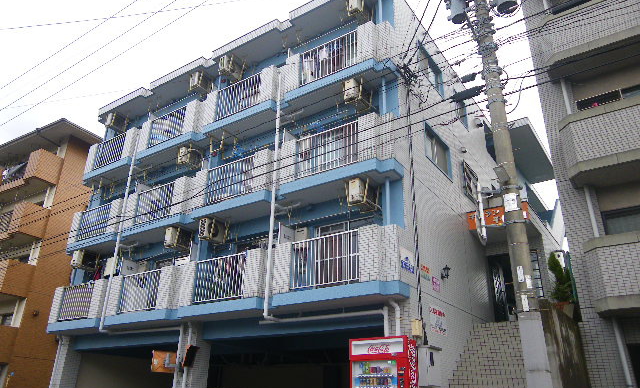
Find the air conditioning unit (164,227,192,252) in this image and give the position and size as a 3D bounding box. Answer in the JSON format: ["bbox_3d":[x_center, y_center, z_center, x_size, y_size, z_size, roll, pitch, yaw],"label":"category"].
[{"bbox_3d":[-4.007,1.355,14.753,0.274,0.543,0.759,-14,-28,32],"label":"air conditioning unit"}]

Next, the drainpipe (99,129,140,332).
[{"bbox_3d":[-6.398,0.911,16.736,0.103,6.914,0.103,-14,-28,32],"label":"drainpipe"}]

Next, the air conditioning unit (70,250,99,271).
[{"bbox_3d":[-8.024,2.322,17.786,0.270,0.540,0.740,-14,-28,32],"label":"air conditioning unit"}]

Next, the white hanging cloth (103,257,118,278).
[{"bbox_3d":[-6.802,2.426,16.985,0.425,0.612,0.217,-14,-28,32],"label":"white hanging cloth"}]

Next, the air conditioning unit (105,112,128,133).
[{"bbox_3d":[-7.761,-2.686,19.866,0.270,0.540,0.740,-14,-28,32],"label":"air conditioning unit"}]

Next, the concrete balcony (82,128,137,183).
[{"bbox_3d":[-6.991,-1.199,18.194,2.816,1.402,1.006,-14,-28,32],"label":"concrete balcony"}]

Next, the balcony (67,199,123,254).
[{"bbox_3d":[-7.046,1.211,17.138,2.816,1.402,1.006,-14,-28,32],"label":"balcony"}]

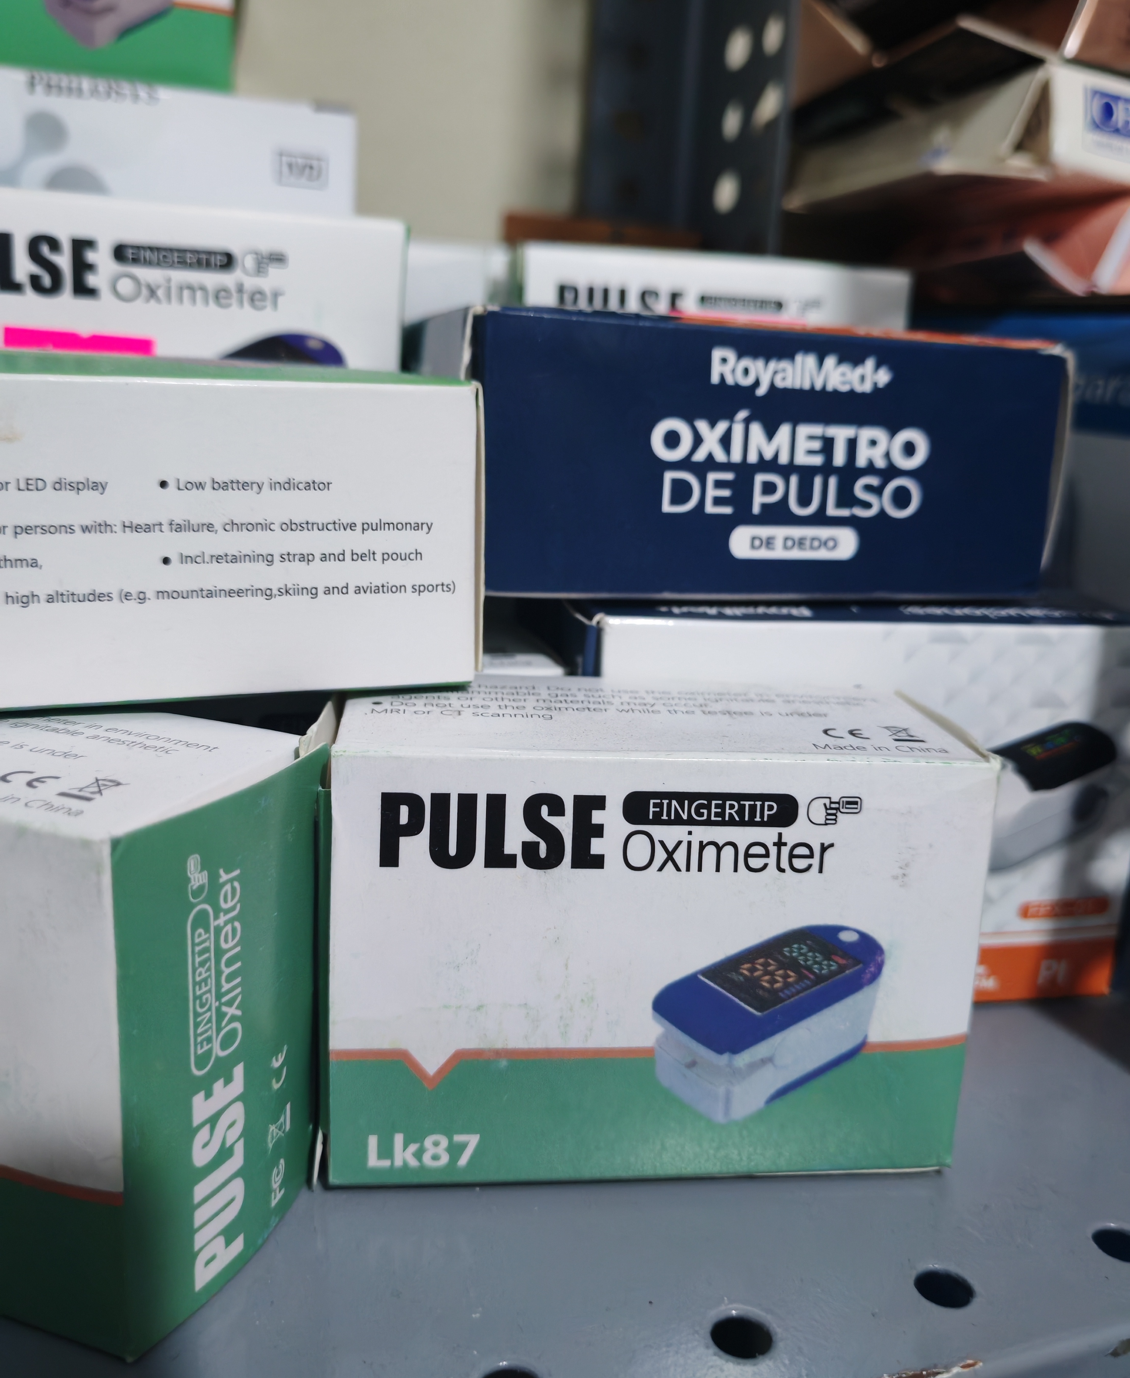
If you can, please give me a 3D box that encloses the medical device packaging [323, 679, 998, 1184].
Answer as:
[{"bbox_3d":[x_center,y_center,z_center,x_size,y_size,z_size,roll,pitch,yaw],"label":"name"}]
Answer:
[{"bbox_3d":[0.011,0.035,0.183,0.090,0.064,0.042,1,13,-5],"label":"medical device packaging"}]

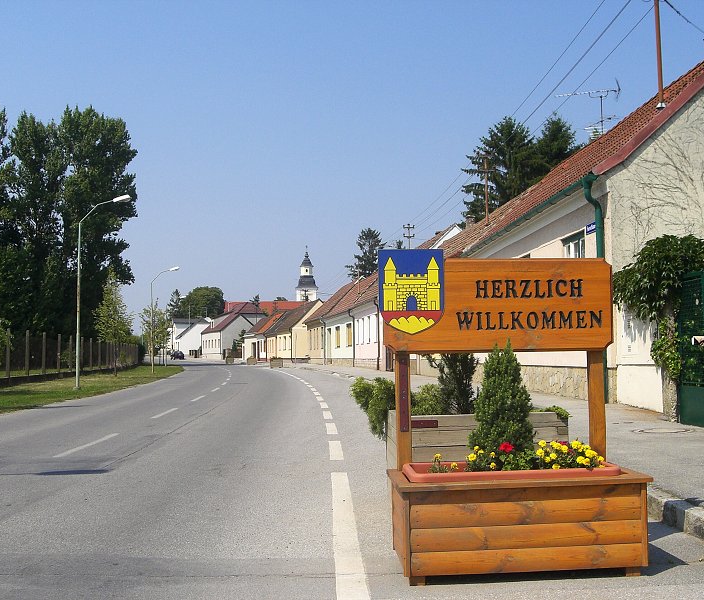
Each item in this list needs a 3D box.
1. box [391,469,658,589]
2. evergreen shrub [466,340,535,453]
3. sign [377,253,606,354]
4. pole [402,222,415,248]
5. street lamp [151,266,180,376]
[{"bbox_3d":[0.841,1.153,4.584,1.254,0.485,0.632,-1,-4,-4],"label":"box"},{"bbox_3d":[0.786,0.529,4.634,0.352,0.651,0.352,-1,-4,-4],"label":"evergreen shrub"},{"bbox_3d":[0.805,0.005,4.860,1.313,0.568,0.060,-1,-4,-4],"label":"sign"},{"bbox_3d":[3.719,-3.278,57.000,0.720,3.440,0.200,-1,-4,-4],"label":"pole"},{"bbox_3d":[-11.743,1.265,55.000,1.754,6.701,0.350,0,-4,-12],"label":"street lamp"}]

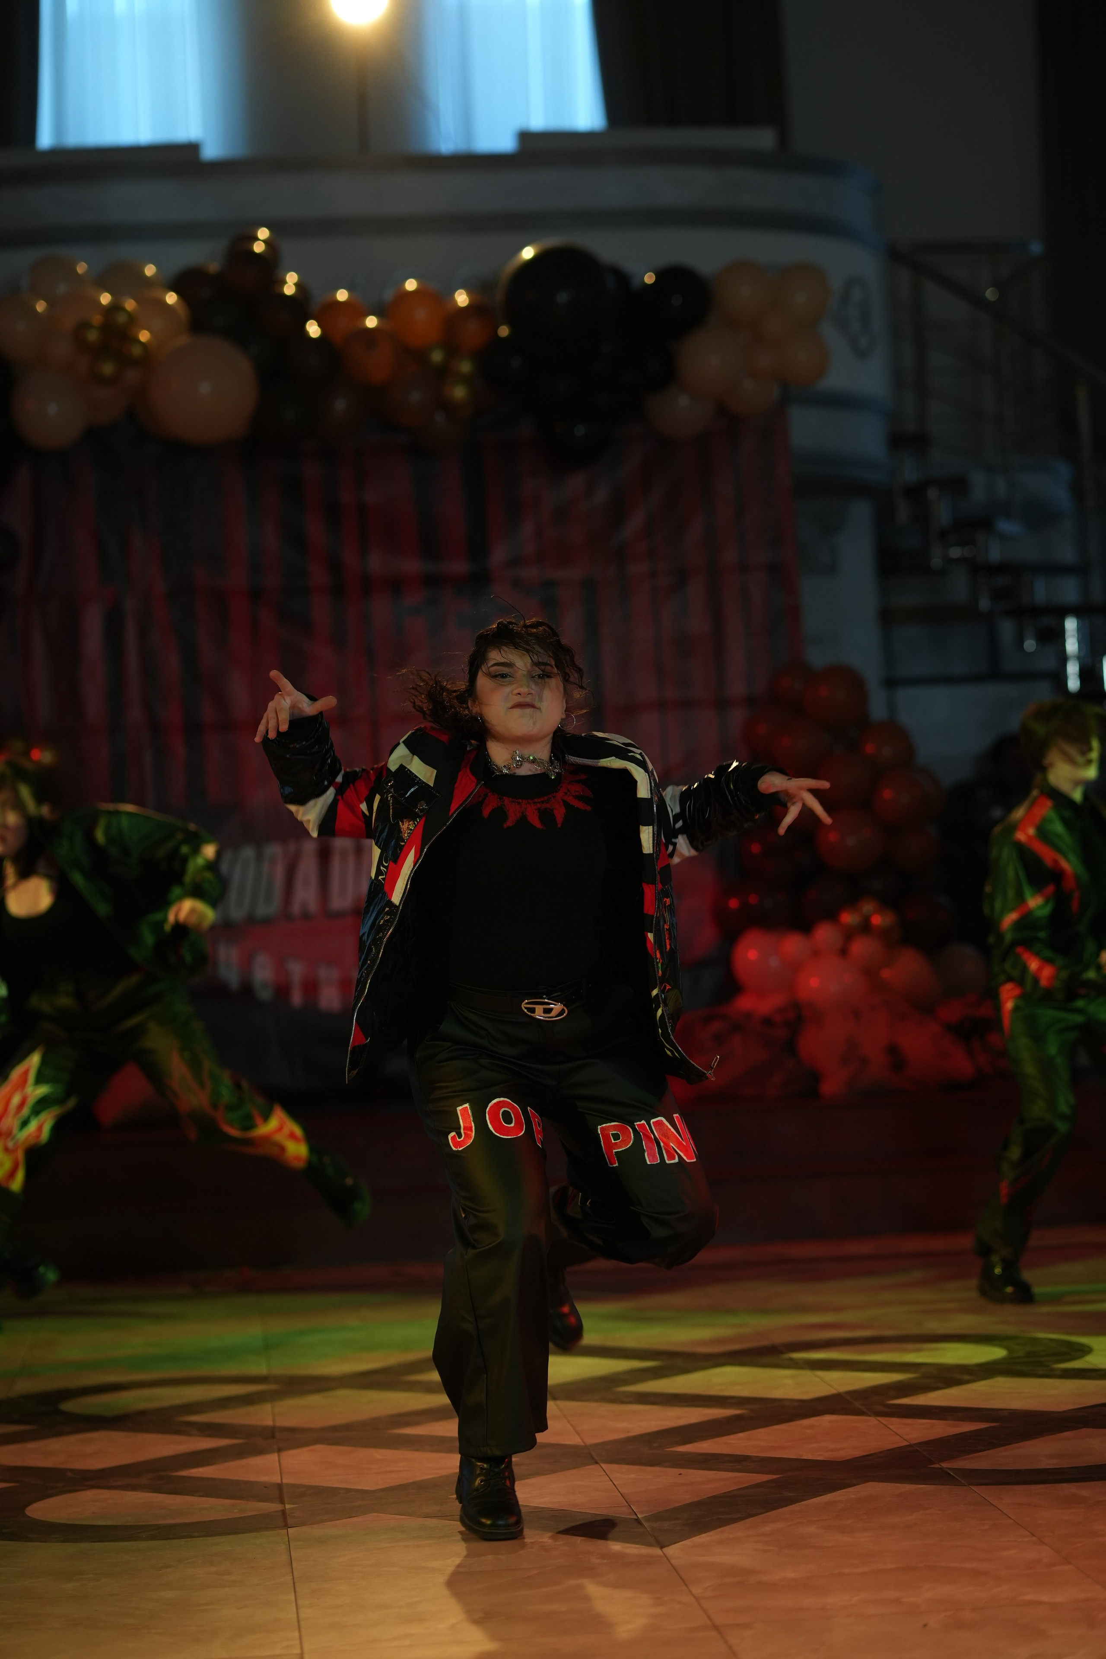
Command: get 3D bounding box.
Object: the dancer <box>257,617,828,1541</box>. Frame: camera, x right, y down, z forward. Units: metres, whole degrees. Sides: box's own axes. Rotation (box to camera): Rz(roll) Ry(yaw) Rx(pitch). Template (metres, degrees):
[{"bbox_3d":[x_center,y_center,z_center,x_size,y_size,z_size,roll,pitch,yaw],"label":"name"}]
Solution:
[{"bbox_3d":[0.005,0.440,6.950,1.010,1.630,0.680,-2,-1,-5],"label":"dancer"}]

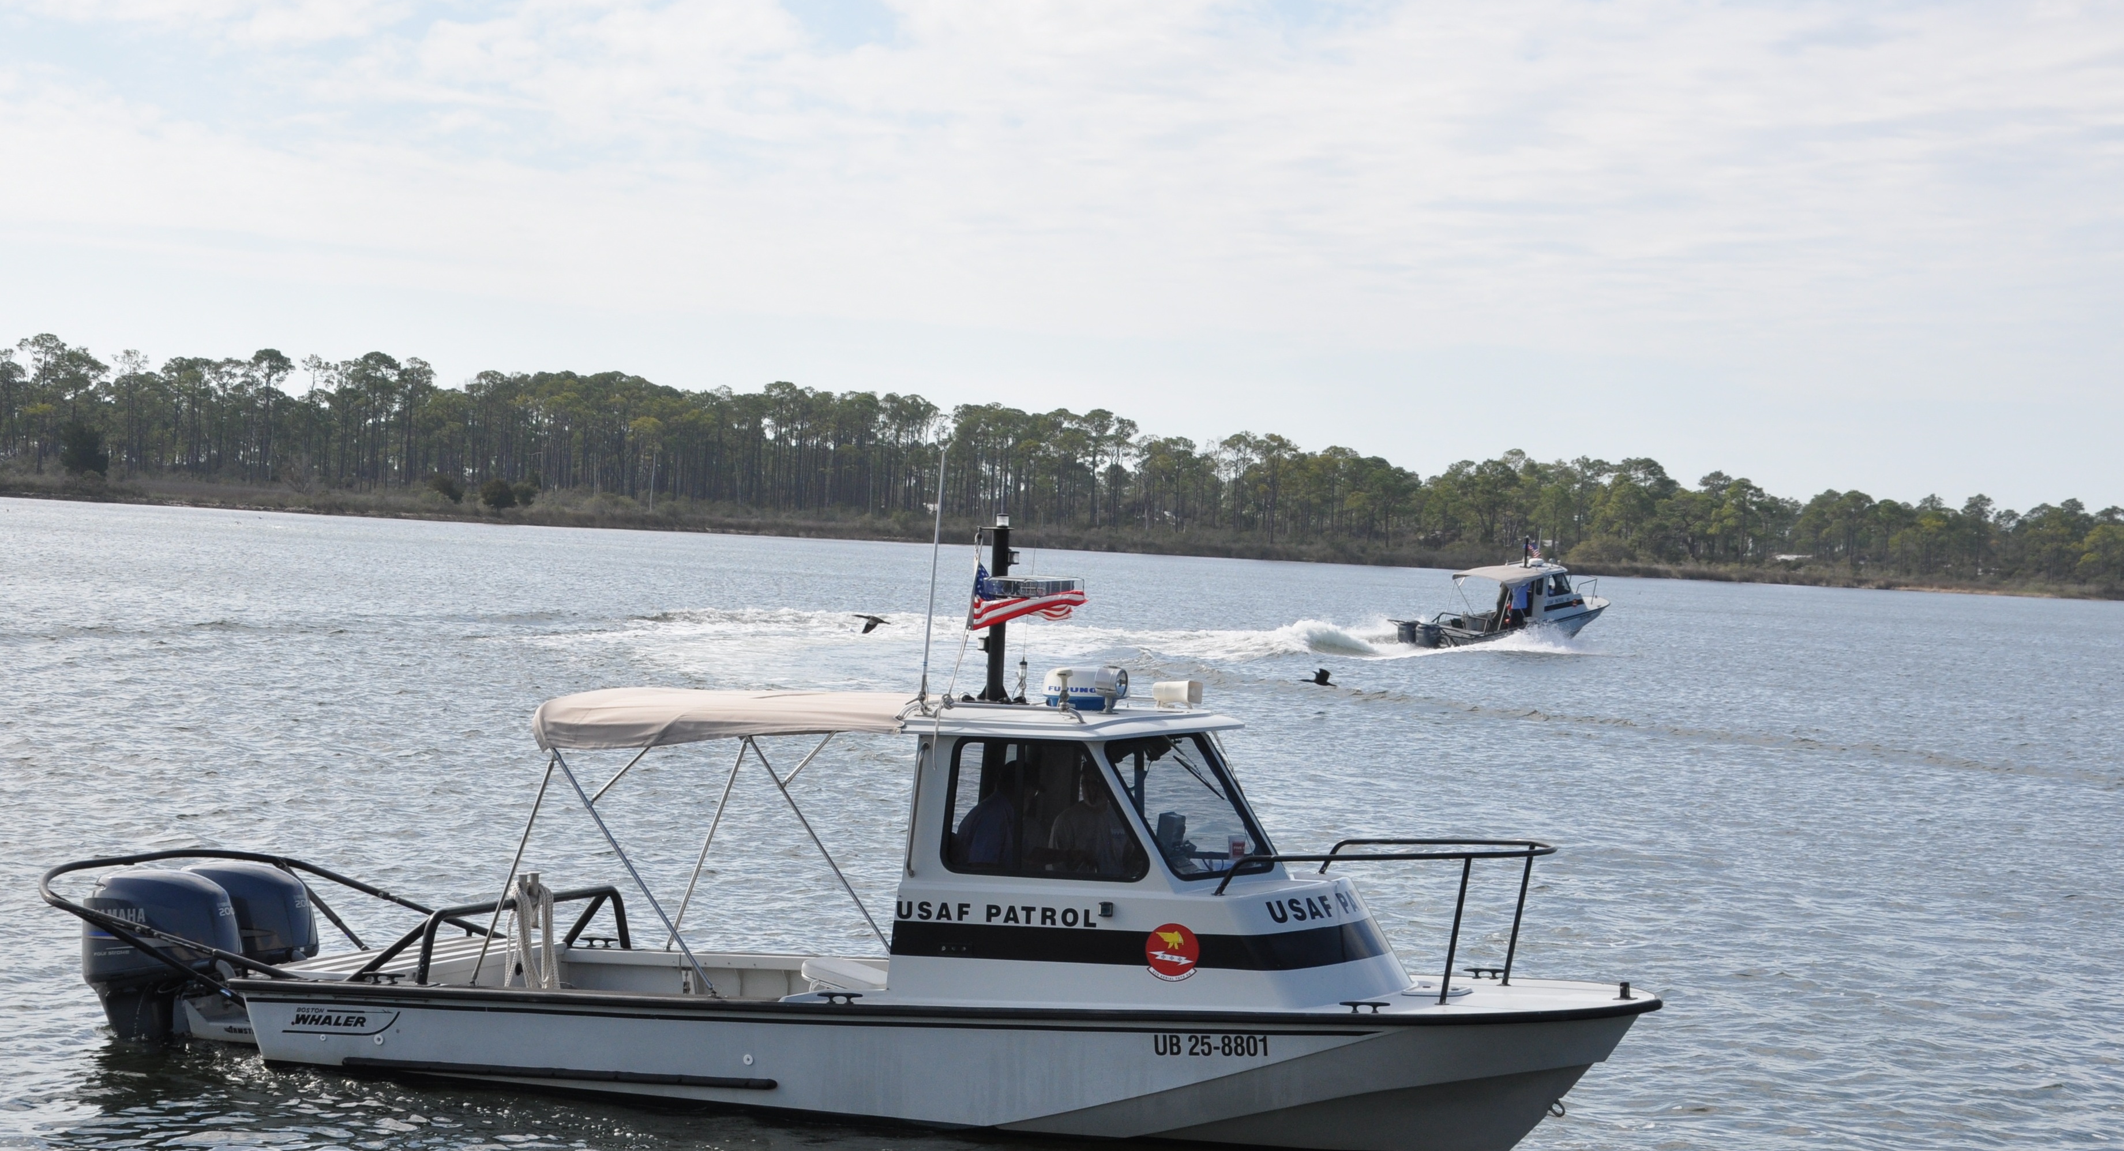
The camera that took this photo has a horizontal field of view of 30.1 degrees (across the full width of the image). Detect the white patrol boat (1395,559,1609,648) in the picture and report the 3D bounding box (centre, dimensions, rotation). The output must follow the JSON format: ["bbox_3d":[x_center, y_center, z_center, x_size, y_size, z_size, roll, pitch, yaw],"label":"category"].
[{"bbox_3d":[13.510,0.851,120.048,8.950,2.350,2.450,-5,7,-42],"label":"white patrol boat"}]

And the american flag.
[{"bbox_3d":[-0.176,0.120,20.400,0.590,0.345,0.120,3,1,0],"label":"american flag"}]

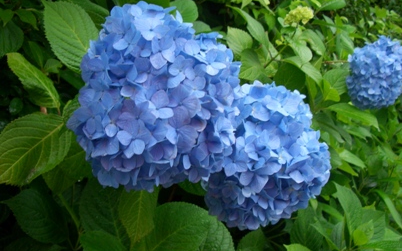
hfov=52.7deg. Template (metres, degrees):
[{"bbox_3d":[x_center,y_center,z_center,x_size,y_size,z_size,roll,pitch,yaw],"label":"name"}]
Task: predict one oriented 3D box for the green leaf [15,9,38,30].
[{"bbox_3d":[-0.300,-0.183,0.700,0.043,0.030,0.044,-3,60,-8],"label":"green leaf"}]

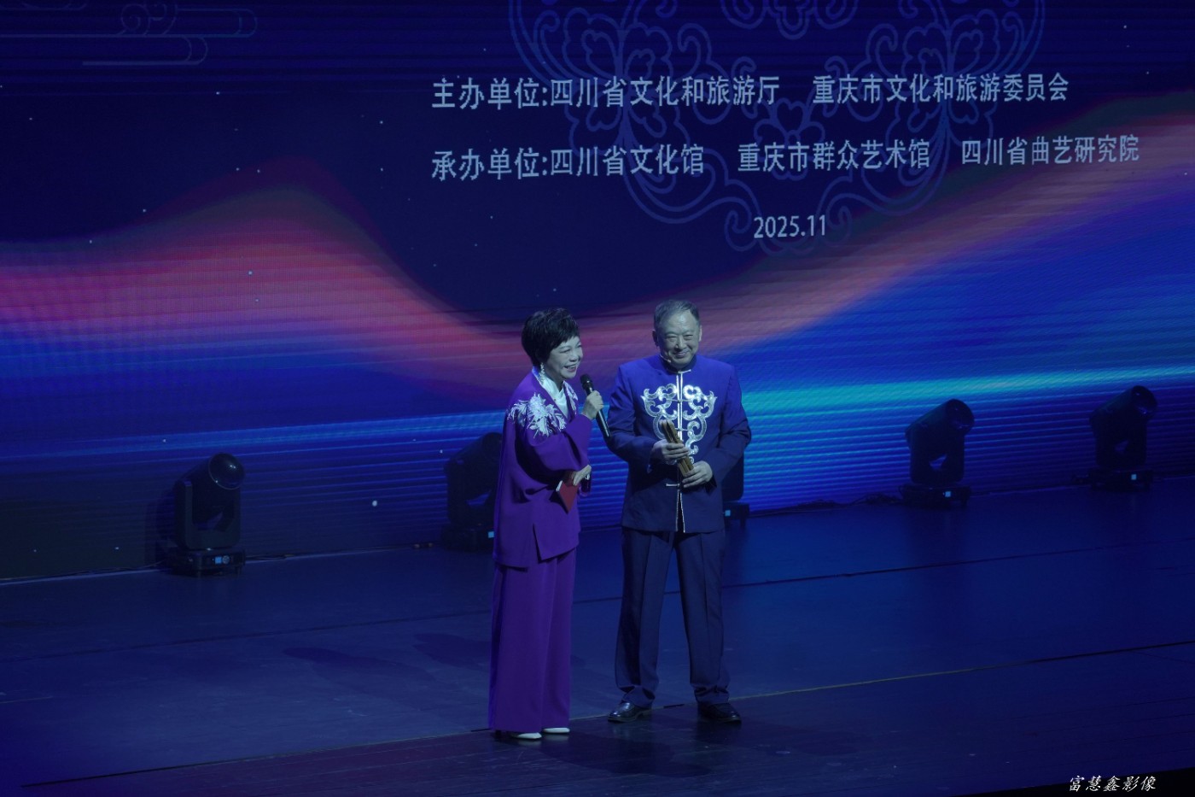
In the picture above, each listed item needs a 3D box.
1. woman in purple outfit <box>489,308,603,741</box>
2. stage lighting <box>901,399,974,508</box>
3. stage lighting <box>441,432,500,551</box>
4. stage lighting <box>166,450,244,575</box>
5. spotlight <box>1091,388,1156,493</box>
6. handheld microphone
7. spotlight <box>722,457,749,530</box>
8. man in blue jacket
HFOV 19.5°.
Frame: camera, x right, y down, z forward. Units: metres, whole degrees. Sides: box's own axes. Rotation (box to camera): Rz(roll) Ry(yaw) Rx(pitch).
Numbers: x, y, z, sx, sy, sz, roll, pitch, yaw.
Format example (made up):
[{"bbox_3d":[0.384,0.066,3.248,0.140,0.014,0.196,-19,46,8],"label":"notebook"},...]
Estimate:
[{"bbox_3d":[-0.202,0.491,13.672,0.380,1.682,0.460,7,9,44],"label":"woman in purple outfit"},{"bbox_3d":[1.978,0.298,20.156,0.320,0.610,0.400,-4,8,-31],"label":"stage lighting"},{"bbox_3d":[-0.622,0.474,18.535,0.320,0.610,0.400,-4,8,-31],"label":"stage lighting"},{"bbox_3d":[-1.982,0.562,17.730,0.320,0.610,0.400,-4,8,-31],"label":"stage lighting"},{"bbox_3d":[3.163,0.220,20.869,0.320,0.610,0.400,-4,8,-31],"label":"spotlight"},{"bbox_3d":[-0.008,0.033,13.450,0.052,0.268,0.052,-15,-15,-43],"label":"handheld microphone"},{"bbox_3d":[0.673,0.394,19.277,0.320,0.610,0.400,-4,8,-31],"label":"spotlight"},{"bbox_3d":[0.327,0.443,14.079,0.570,1.689,0.380,-1,7,-10],"label":"man in blue jacket"}]

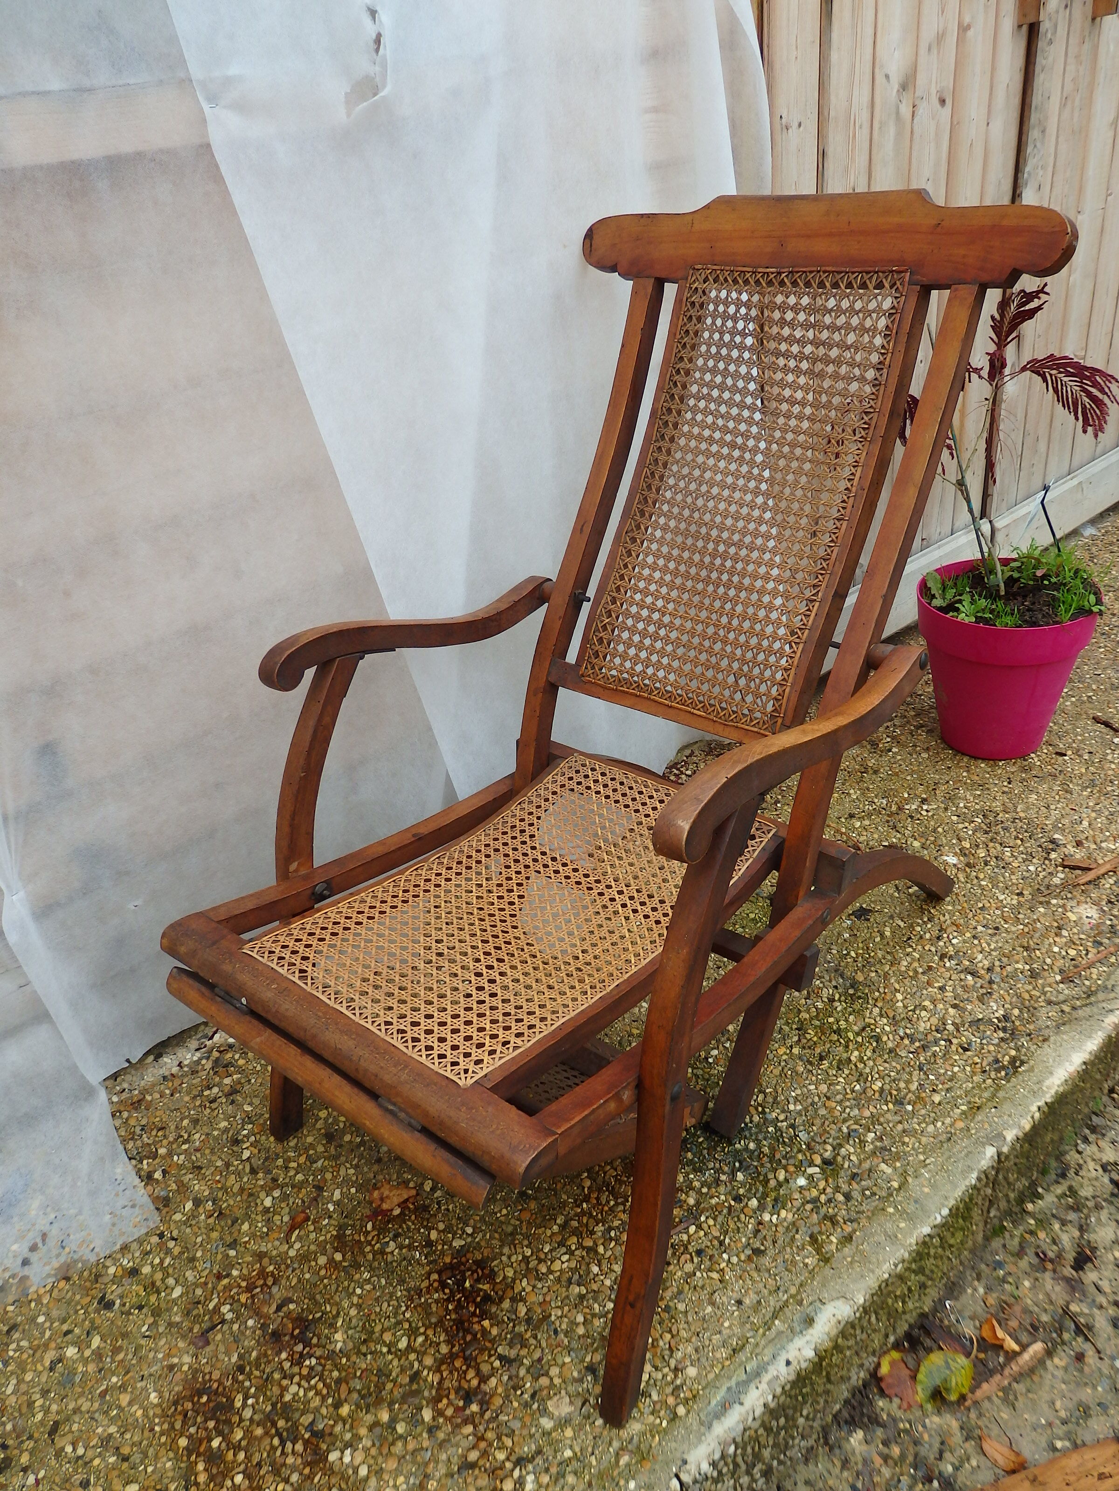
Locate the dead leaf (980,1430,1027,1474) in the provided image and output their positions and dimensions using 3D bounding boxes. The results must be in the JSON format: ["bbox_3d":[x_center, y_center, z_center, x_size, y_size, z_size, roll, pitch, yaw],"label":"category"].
[{"bbox_3d":[0.447,0.721,1.095,0.049,0.012,0.023,20,39,36],"label":"dead leaf"}]

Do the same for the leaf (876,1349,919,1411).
[{"bbox_3d":[0.368,0.687,1.167,0.037,0.010,0.066,-4,30,3],"label":"leaf"}]

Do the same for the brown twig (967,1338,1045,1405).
[{"bbox_3d":[0.480,0.676,1.158,0.110,0.014,0.016,-21,34,-20],"label":"brown twig"}]

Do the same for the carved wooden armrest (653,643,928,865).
[{"bbox_3d":[0.227,-0.011,0.964,0.038,0.072,0.450,20,32,36],"label":"carved wooden armrest"}]

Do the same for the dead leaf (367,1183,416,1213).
[{"bbox_3d":[-0.193,0.517,1.233,0.054,0.010,0.034,5,32,18],"label":"dead leaf"}]

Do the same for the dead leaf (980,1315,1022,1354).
[{"bbox_3d":[0.484,0.657,1.194,0.026,0.016,0.044,-18,33,-21],"label":"dead leaf"}]

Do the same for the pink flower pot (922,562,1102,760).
[{"bbox_3d":[0.784,-0.143,1.914,0.298,0.282,0.298,-4,30,2],"label":"pink flower pot"}]

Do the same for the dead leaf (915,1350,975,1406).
[{"bbox_3d":[0.413,0.682,1.158,0.060,0.020,0.065,-4,30,2],"label":"dead leaf"}]

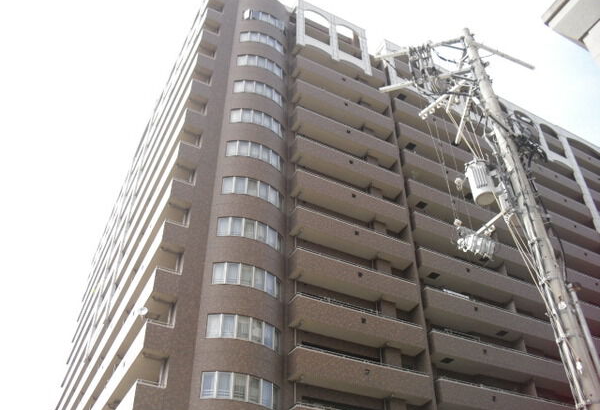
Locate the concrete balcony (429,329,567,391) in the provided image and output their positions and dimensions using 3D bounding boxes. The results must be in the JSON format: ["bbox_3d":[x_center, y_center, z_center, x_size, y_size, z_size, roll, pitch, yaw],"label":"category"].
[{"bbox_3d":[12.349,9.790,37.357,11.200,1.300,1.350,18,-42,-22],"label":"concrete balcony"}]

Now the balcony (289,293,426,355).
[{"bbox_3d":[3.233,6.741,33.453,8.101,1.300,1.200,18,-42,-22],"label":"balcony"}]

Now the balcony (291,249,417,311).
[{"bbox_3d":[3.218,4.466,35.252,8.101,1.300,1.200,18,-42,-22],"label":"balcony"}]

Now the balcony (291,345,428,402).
[{"bbox_3d":[3.281,9.067,31.648,8.164,1.328,1.100,18,-43,-20],"label":"balcony"}]

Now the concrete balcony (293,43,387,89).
[{"bbox_3d":[3.230,-11.336,48.523,8.164,1.328,1.100,18,-43,-20],"label":"concrete balcony"}]

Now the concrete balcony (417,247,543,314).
[{"bbox_3d":[12.148,5.108,40.820,10.667,1.328,1.100,18,-43,-20],"label":"concrete balcony"}]

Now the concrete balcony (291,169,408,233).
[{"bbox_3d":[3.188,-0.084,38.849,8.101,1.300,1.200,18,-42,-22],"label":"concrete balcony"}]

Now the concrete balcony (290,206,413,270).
[{"bbox_3d":[3.264,2.178,37.273,8.164,1.328,1.100,18,-43,-20],"label":"concrete balcony"}]

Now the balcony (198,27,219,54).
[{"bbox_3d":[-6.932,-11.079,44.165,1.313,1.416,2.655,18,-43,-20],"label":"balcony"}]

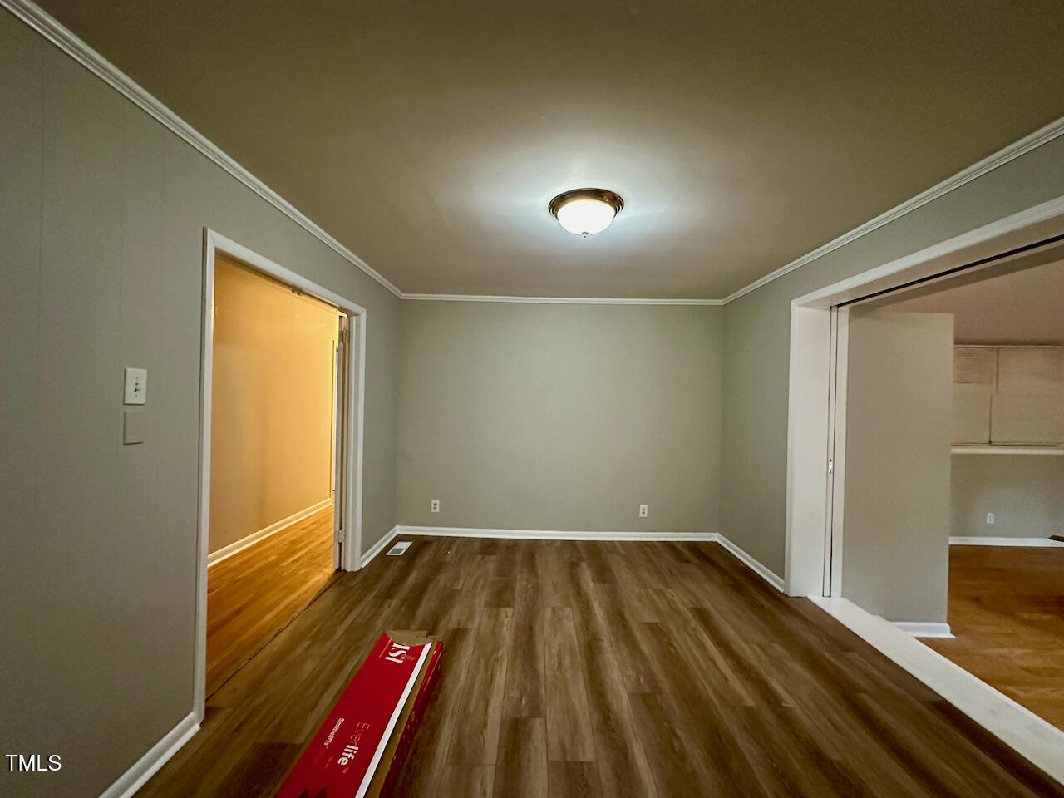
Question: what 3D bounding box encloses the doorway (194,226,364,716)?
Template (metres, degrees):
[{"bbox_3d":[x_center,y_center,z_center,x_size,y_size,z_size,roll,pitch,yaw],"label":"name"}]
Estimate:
[{"bbox_3d":[-1.441,0.333,2.639,0.140,2.102,1.678,1,0,1],"label":"doorway"}]

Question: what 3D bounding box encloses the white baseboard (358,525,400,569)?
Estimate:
[{"bbox_3d":[-1.380,1.343,3.950,0.025,0.088,0.946,1,0,1],"label":"white baseboard"}]

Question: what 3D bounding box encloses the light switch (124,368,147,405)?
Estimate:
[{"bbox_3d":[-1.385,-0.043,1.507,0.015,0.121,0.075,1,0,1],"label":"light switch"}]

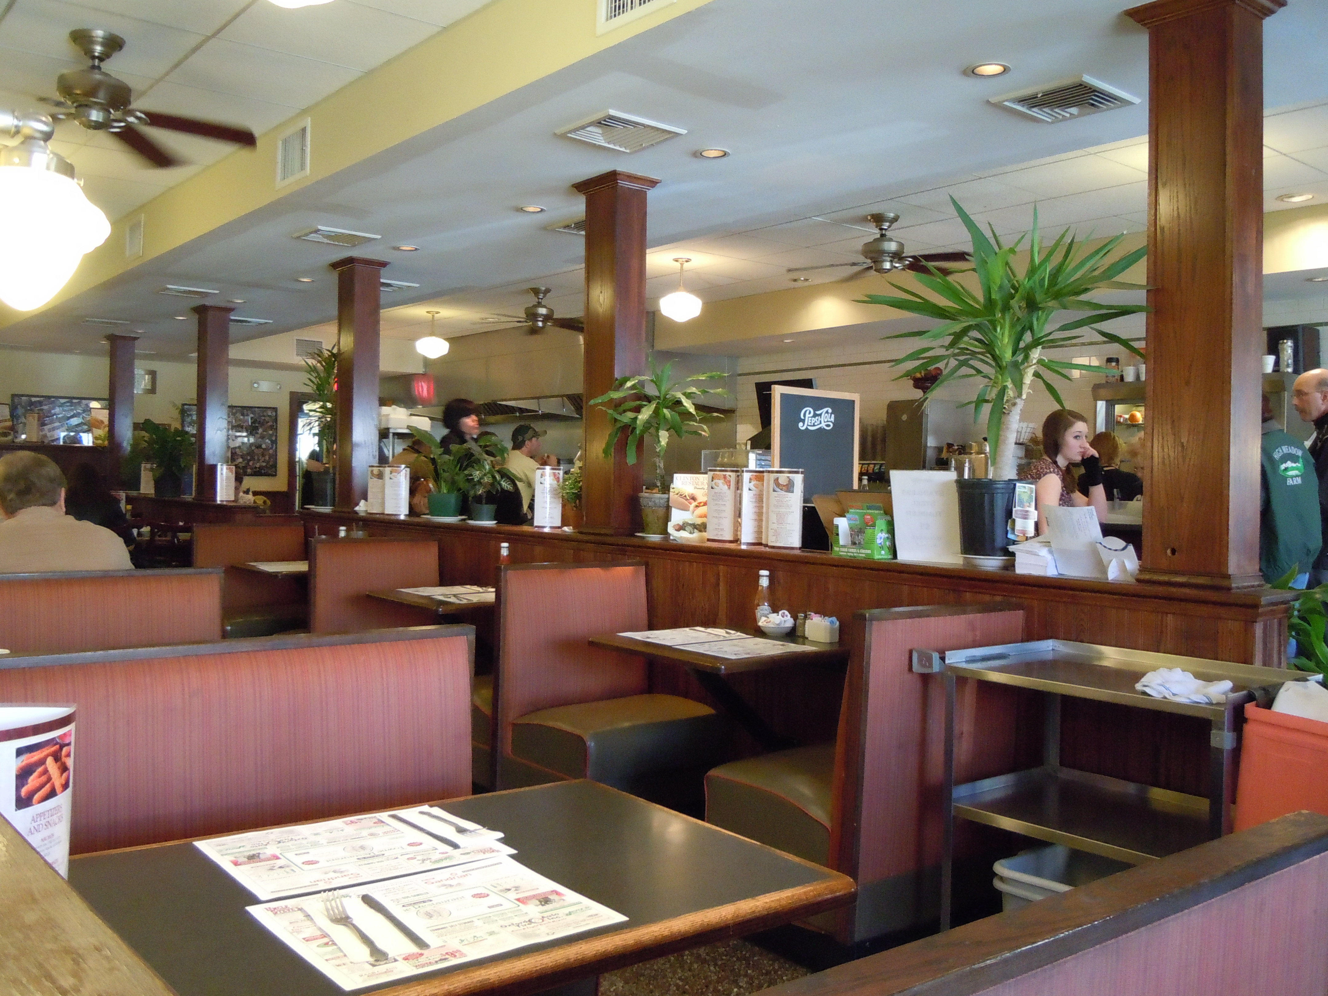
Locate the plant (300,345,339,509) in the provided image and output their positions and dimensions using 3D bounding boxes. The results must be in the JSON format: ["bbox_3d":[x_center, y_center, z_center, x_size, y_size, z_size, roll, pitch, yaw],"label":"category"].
[{"bbox_3d":[-2.082,-0.428,6.960,0.390,1.006,0.390,1,1,-39],"label":"plant"}]

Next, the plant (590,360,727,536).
[{"bbox_3d":[-0.024,-0.209,4.780,0.570,0.740,0.530,1,2,0],"label":"plant"}]

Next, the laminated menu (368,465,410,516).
[{"bbox_3d":[-1.560,-0.046,6.516,0.230,0.287,0.100,2,1,30],"label":"laminated menu"}]

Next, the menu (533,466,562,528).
[{"bbox_3d":[-0.504,0.000,4.970,0.122,0.273,0.090,2,0,-6],"label":"menu"}]

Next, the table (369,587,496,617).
[{"bbox_3d":[-0.820,0.746,4.690,0.570,0.710,0.620,1,1,-39],"label":"table"}]

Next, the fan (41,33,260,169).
[{"bbox_3d":[-2.054,-1.493,4.171,1.120,0.340,1.120,1,1,-39],"label":"fan"}]

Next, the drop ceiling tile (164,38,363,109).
[{"bbox_3d":[-1.578,-1.675,4.559,0.600,0.020,0.610,-1,2,-40],"label":"drop ceiling tile"}]

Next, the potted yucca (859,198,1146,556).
[{"bbox_3d":[0.950,-0.337,3.340,0.790,1.063,0.830,1,1,-39],"label":"potted yucca"}]

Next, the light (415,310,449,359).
[{"bbox_3d":[-2.235,-1.566,11.161,0.325,0.470,0.325,1,1,0],"label":"light"}]

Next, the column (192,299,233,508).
[{"bbox_3d":[-3.491,-0.730,8.907,0.260,1.490,0.295,-1,2,-40],"label":"column"}]

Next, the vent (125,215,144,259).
[{"bbox_3d":[-3.257,-1.592,7.063,0.025,0.240,0.365,1,1,-39],"label":"vent"}]

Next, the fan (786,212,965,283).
[{"bbox_3d":[1.297,-1.488,6.826,1.120,0.340,1.120,1,1,-39],"label":"fan"}]

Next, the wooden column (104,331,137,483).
[{"bbox_3d":[-4.936,-0.748,10.508,0.245,1.440,0.320,1,1,-39],"label":"wooden column"}]

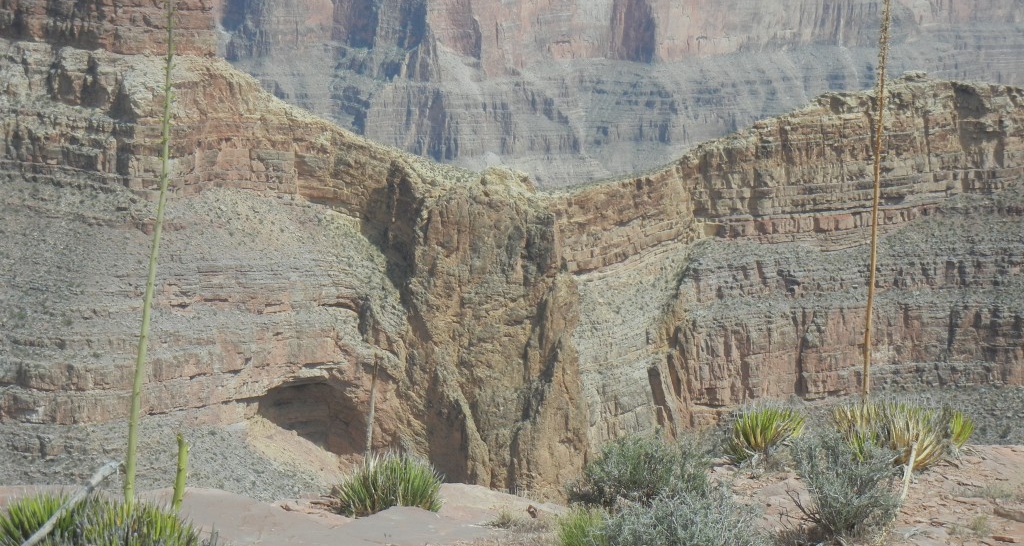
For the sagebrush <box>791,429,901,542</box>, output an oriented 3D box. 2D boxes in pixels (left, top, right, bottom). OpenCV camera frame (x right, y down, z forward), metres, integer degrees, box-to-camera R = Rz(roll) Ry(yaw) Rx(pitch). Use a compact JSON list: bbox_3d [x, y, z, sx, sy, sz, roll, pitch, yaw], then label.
[{"bbox_3d":[1.469,0.936,11.600,0.470,0.469,0.426,1,9,0],"label":"sagebrush"}]

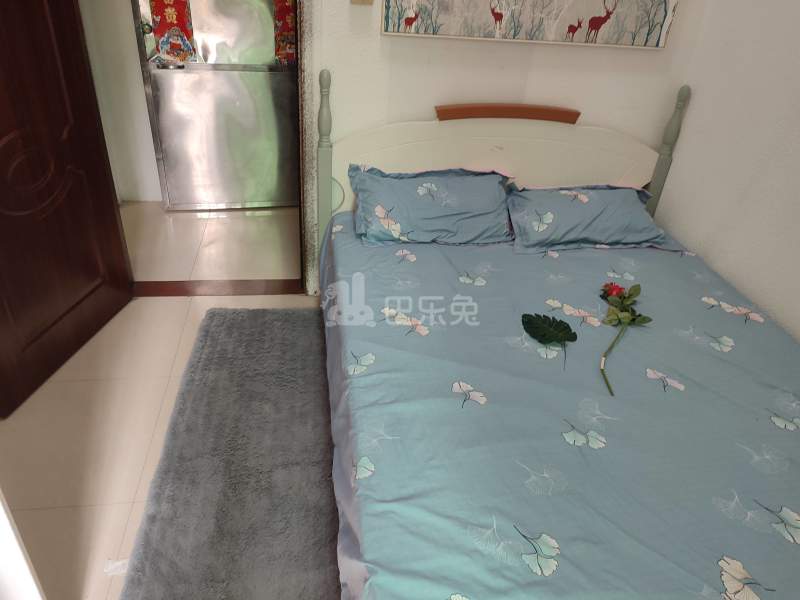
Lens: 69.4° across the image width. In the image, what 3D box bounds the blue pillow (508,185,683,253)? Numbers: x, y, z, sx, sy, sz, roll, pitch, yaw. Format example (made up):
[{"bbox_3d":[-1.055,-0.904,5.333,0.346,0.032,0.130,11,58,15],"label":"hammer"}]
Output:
[{"bbox_3d":[0.825,-0.354,2.537,0.720,0.140,0.410,1,45,-6],"label":"blue pillow"}]

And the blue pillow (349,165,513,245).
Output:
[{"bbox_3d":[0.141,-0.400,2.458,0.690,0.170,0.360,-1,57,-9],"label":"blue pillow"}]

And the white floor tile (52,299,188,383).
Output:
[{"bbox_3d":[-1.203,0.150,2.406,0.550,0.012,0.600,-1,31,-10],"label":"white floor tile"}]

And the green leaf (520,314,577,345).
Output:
[{"bbox_3d":[0.473,0.090,1.827,0.165,0.025,0.170,8,31,7],"label":"green leaf"}]

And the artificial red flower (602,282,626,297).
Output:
[{"bbox_3d":[0.767,-0.043,2.071,0.070,0.045,0.055,-1,31,-9],"label":"artificial red flower"}]

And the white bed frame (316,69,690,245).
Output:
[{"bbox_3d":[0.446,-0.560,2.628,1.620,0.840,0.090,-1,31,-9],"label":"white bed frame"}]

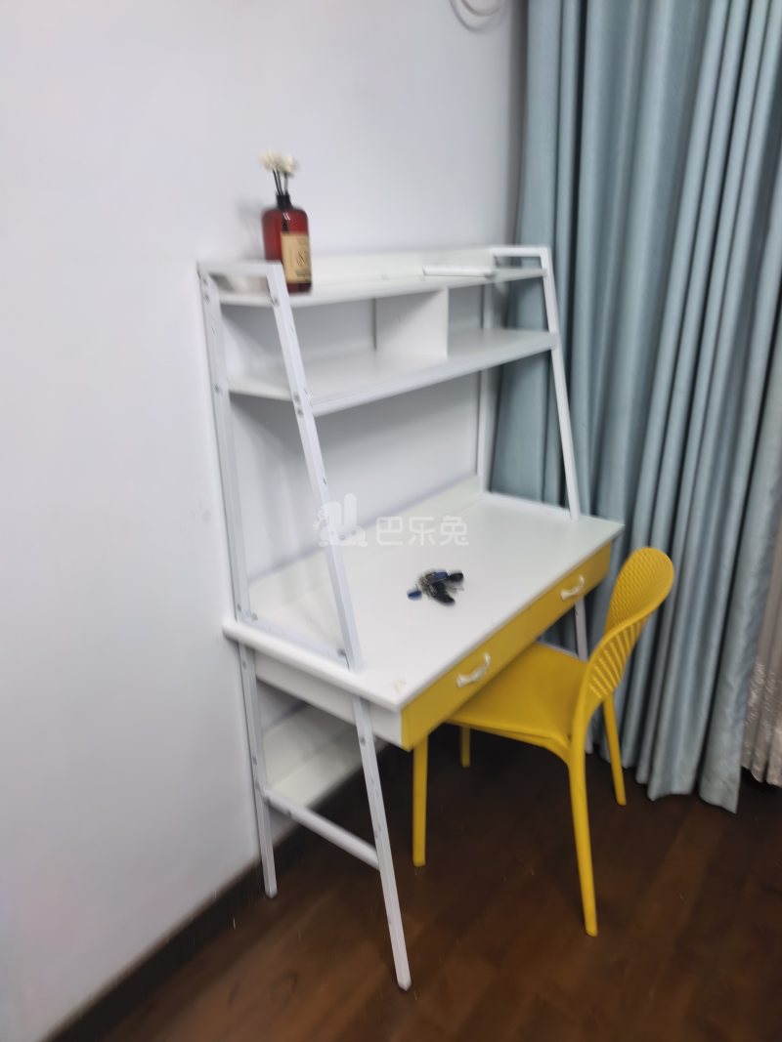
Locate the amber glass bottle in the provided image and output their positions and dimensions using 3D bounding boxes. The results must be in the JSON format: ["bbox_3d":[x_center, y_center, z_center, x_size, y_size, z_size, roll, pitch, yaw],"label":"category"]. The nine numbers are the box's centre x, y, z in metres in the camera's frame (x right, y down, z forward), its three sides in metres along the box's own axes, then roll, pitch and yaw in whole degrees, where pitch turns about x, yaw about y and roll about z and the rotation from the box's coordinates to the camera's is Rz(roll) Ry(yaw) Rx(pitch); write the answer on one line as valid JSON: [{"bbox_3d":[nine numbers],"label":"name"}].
[{"bbox_3d":[-0.175,-0.464,1.211,0.073,0.156,0.073,-1,21,0],"label":"amber glass bottle"}]

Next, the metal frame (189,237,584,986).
[{"bbox_3d":[0.145,0.131,1.731,0.450,1.446,1.010,15,27,35],"label":"metal frame"}]

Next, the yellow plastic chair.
[{"bbox_3d":[0.358,0.448,1.724,0.515,0.808,0.455,8,23,23],"label":"yellow plastic chair"}]

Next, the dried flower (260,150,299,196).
[{"bbox_3d":[-0.180,-0.562,1.173,0.055,0.068,0.059,15,26,35],"label":"dried flower"}]

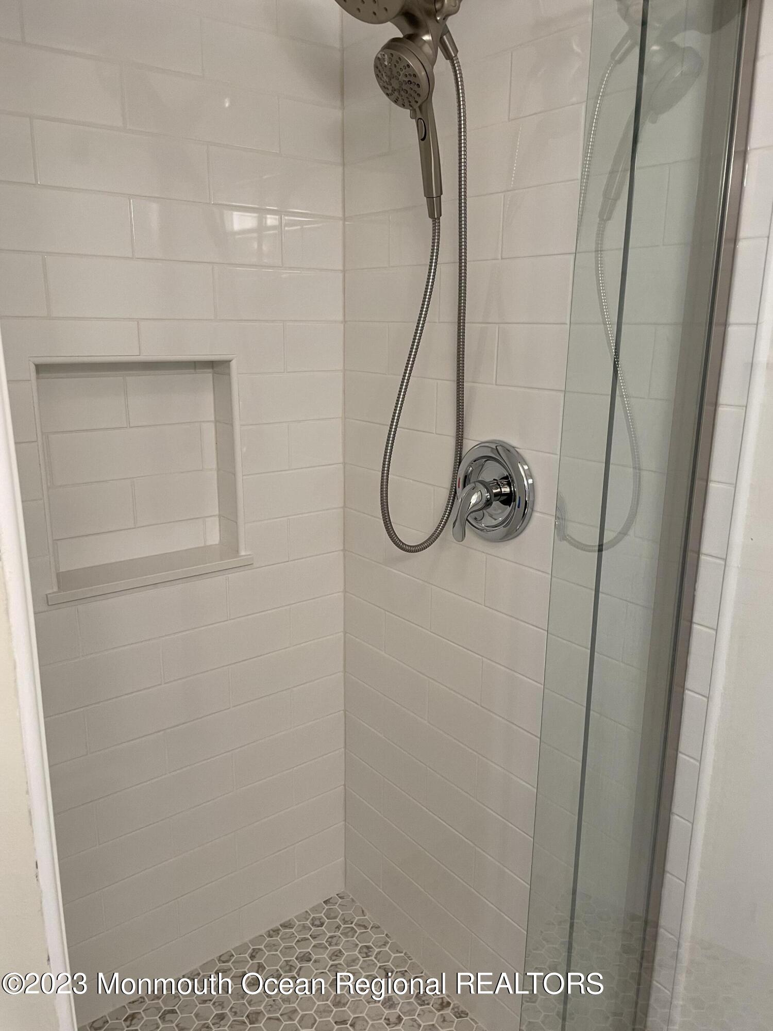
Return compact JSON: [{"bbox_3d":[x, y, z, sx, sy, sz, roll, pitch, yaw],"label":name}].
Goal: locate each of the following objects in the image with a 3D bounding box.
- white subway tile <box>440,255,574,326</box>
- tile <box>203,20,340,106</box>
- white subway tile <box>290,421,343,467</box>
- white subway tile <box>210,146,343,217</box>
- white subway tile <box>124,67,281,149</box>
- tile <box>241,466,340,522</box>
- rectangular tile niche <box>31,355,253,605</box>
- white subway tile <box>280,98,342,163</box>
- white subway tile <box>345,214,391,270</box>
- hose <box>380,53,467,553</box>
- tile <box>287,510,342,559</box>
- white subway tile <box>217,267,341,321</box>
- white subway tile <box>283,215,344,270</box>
[{"bbox_3d":[0.196,-0.378,1.312,0.009,0.100,0.301,-10,18,-37],"label":"white subway tile"},{"bbox_3d":[-0.209,-0.848,1.457,0.292,0.104,0.010,-10,18,-37],"label":"tile"},{"bbox_3d":[-0.155,-0.162,1.699,0.150,0.102,0.009,-10,18,-37],"label":"white subway tile"},{"bbox_3d":[-0.210,-0.650,1.520,0.298,0.100,0.009,-10,18,-37],"label":"white subway tile"},{"bbox_3d":[-0.326,-0.724,1.395,0.301,0.101,0.010,-10,18,-37],"label":"white subway tile"},{"bbox_3d":[-0.197,-0.054,1.693,0.255,0.102,0.009,-10,18,-37],"label":"tile"},{"bbox_3d":[-0.475,-0.090,1.507,0.411,0.439,0.100,-10,18,-37],"label":"rectangular tile niche"},{"bbox_3d":[-0.148,-0.764,1.545,0.150,0.102,0.009,-10,18,-37],"label":"white subway tile"},{"bbox_3d":[-0.039,-0.555,1.577,0.009,0.100,0.151,-10,18,-37],"label":"white subway tile"},{"bbox_3d":[0.068,-0.326,1.330,0.147,0.826,0.064,1,14,0],"label":"hose"},{"bbox_3d":[-0.158,0.040,1.745,0.145,0.100,0.009,-10,18,-37],"label":"tile"},{"bbox_3d":[-0.212,-0.449,1.571,0.298,0.100,0.009,-10,18,-37],"label":"white subway tile"},{"bbox_3d":[-0.152,-0.557,1.580,0.141,0.101,0.010,-10,18,-37],"label":"white subway tile"}]

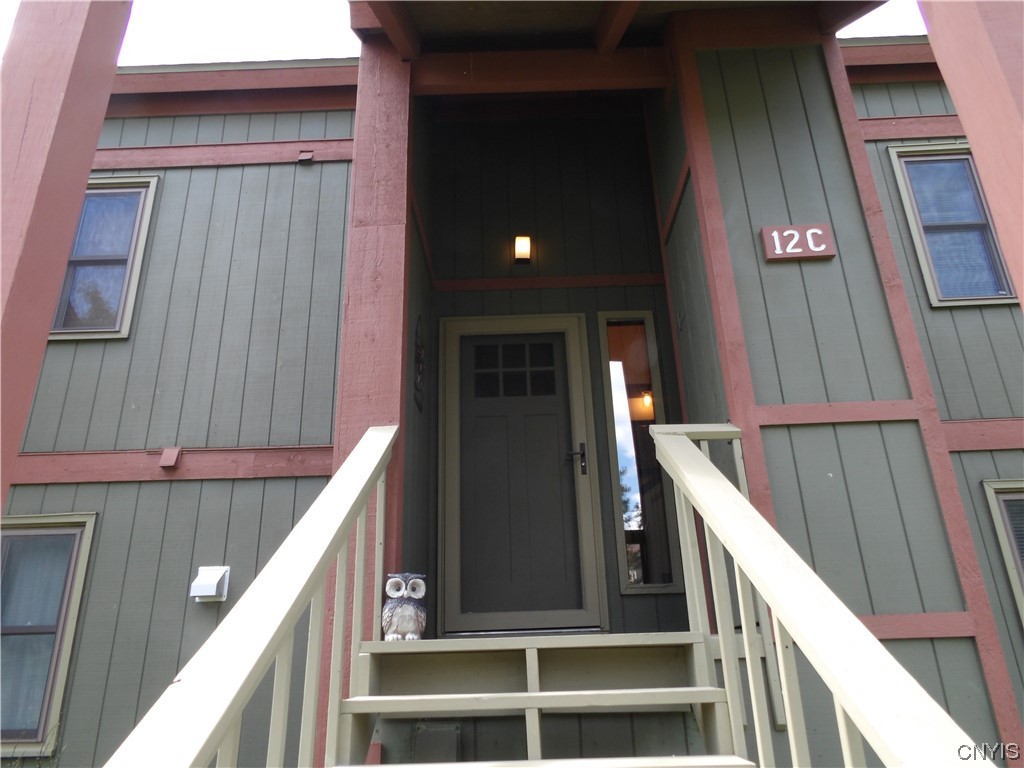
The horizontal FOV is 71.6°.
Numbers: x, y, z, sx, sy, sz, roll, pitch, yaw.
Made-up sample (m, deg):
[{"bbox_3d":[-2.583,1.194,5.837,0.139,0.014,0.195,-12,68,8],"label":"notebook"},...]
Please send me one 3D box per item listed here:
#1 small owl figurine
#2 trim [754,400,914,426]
[{"bbox_3d":[-0.409,0.853,2.715,0.168,0.248,0.150,2,-22,-11],"label":"small owl figurine"},{"bbox_3d":[1.473,0.134,3.223,0.714,0.095,0.028,-2,-22,0],"label":"trim"}]

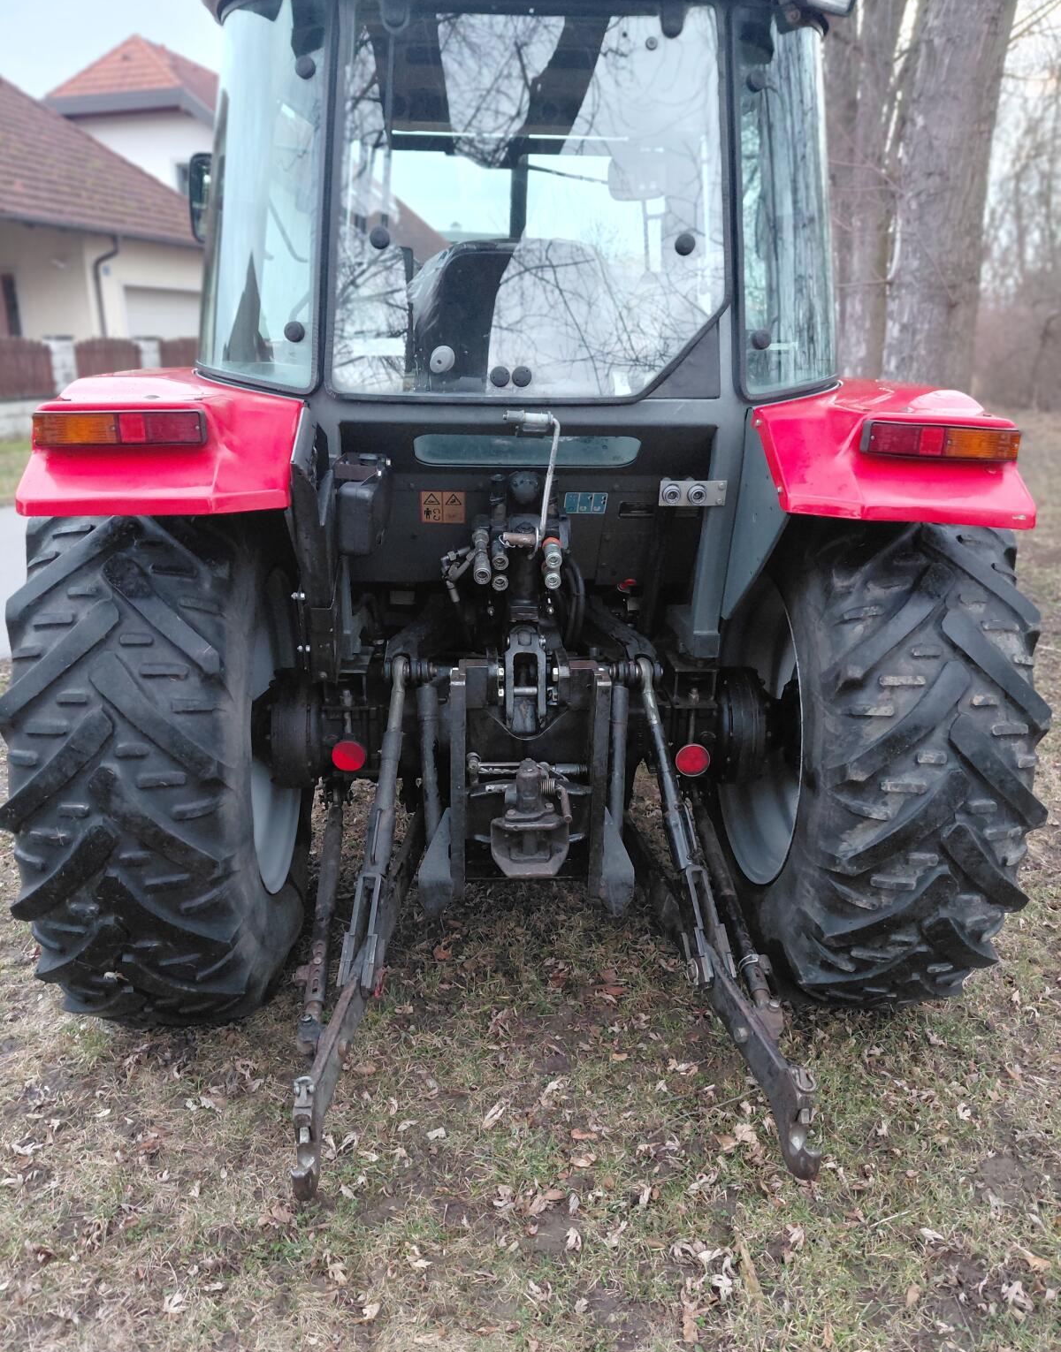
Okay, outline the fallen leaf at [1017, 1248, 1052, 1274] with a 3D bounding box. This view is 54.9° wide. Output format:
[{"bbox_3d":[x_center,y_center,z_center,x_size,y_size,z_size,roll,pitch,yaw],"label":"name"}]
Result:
[{"bbox_3d":[1.043,1.210,2.120,0.043,0.015,0.062,-12,22,-35],"label":"fallen leaf"}]

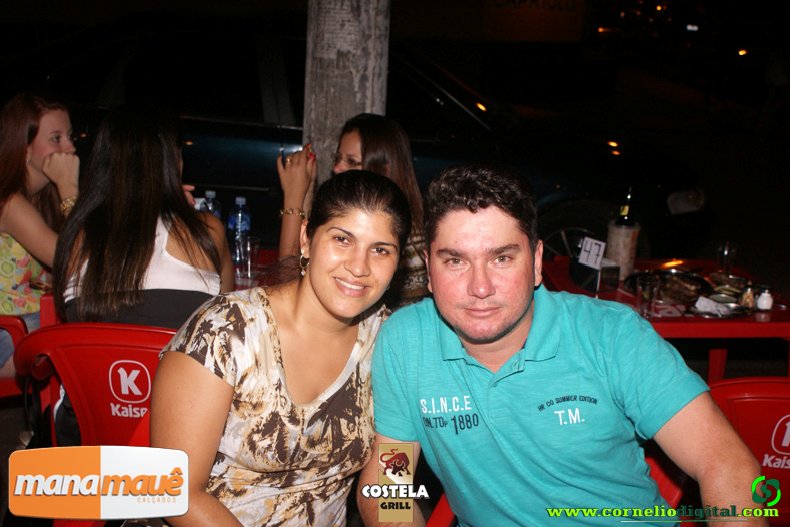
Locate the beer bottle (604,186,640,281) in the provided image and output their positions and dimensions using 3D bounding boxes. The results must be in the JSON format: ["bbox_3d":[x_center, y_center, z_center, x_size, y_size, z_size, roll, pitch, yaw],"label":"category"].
[{"bbox_3d":[0.735,-0.100,2.949,0.102,0.296,0.102,3,15,0],"label":"beer bottle"}]

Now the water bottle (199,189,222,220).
[{"bbox_3d":[-0.579,-0.125,2.895,0.067,0.206,0.067,3,15,0],"label":"water bottle"}]

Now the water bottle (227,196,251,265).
[{"bbox_3d":[-0.480,-0.099,2.821,0.067,0.206,0.067,3,15,0],"label":"water bottle"}]

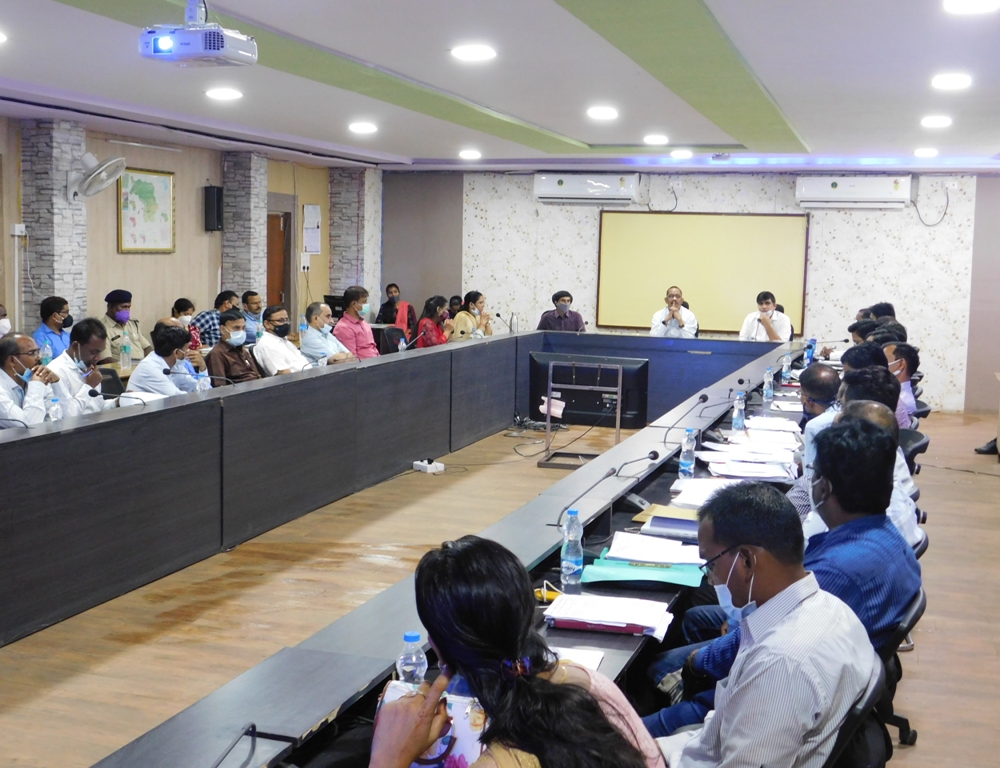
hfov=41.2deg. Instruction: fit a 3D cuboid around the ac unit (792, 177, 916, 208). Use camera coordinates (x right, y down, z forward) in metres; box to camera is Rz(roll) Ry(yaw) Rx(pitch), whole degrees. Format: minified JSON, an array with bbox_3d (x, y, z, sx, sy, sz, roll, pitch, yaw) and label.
[{"bbox_3d":[3.840,-2.081,14.467,1.201,0.320,0.230,3,6,17],"label":"ac unit"}]

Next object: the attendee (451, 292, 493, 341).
[{"bbox_3d":[-0.119,-0.276,12.771,0.720,1.223,0.450,2,6,10],"label":"attendee"}]

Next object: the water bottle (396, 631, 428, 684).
[{"bbox_3d":[-0.168,0.574,2.527,0.063,0.210,0.063,3,6,18],"label":"water bottle"}]

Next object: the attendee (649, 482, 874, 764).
[{"bbox_3d":[0.481,0.781,2.767,0.750,1.192,0.520,5,7,29],"label":"attendee"}]

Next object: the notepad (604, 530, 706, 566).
[{"bbox_3d":[0.483,0.505,4.025,0.300,0.030,0.300,3,6,17],"label":"notepad"}]

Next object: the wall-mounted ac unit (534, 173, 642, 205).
[{"bbox_3d":[0.946,-2.121,14.530,1.110,0.327,0.220,3,6,18],"label":"wall-mounted ac unit"}]

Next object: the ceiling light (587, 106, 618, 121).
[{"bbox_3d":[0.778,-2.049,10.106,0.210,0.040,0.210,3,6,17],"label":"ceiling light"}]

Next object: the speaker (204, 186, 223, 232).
[{"bbox_3d":[-2.701,-1.643,12.528,0.125,0.410,0.170,4,6,22],"label":"speaker"}]

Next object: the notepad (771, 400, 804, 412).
[{"bbox_3d":[1.730,0.136,7.918,0.220,0.016,0.350,3,6,18],"label":"notepad"}]

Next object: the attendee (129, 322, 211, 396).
[{"bbox_3d":[-1.813,0.244,7.766,0.750,1.179,0.500,3,6,13],"label":"attendee"}]

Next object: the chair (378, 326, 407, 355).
[{"bbox_3d":[-0.706,-0.043,11.991,0.600,0.900,0.580,3,6,18],"label":"chair"}]

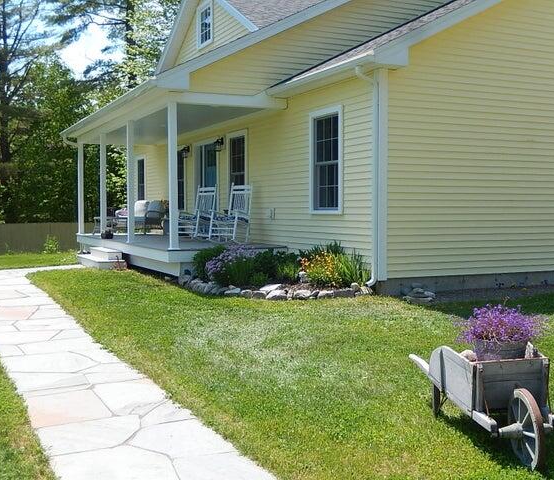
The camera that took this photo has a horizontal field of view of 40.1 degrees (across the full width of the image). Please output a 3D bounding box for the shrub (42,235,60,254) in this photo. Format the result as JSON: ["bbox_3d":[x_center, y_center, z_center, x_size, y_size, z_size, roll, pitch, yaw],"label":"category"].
[{"bbox_3d":[-7.769,0.154,26.000,0.600,0.700,0.600,0,2,0],"label":"shrub"}]

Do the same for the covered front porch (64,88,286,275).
[{"bbox_3d":[-2.759,-1.128,16.616,2.710,3.180,8.850,-1,2,-25],"label":"covered front porch"}]

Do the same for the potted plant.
[{"bbox_3d":[1.370,0.664,4.600,0.530,0.530,0.510,0,2,-7],"label":"potted plant"}]

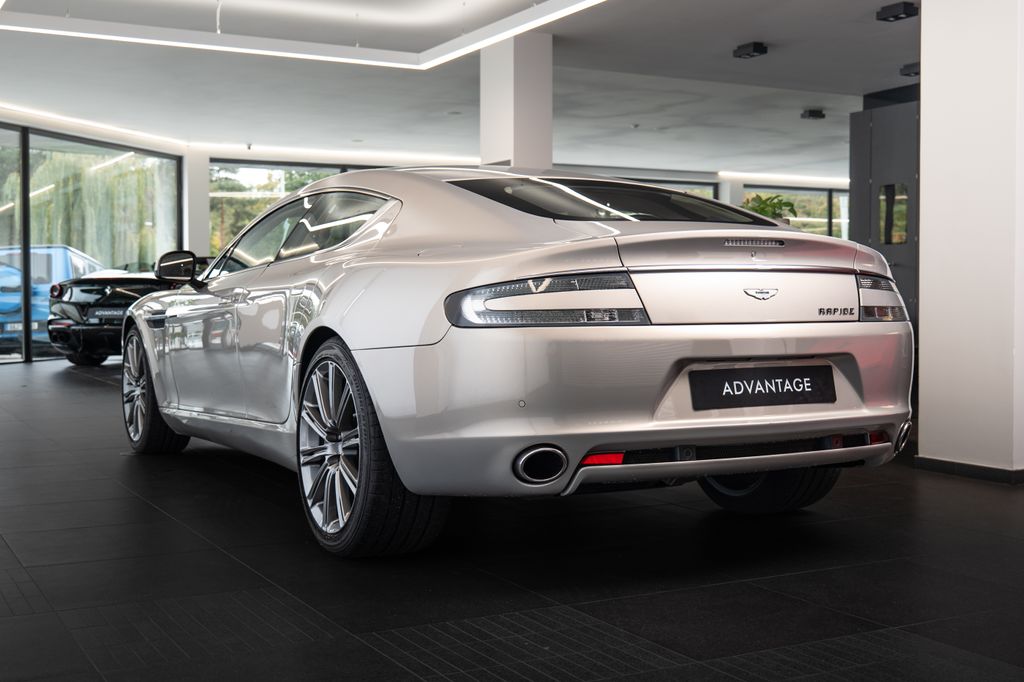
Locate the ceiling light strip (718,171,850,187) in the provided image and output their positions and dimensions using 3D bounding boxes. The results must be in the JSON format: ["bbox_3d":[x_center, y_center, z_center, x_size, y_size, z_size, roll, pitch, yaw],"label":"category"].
[{"bbox_3d":[5.406,-3.197,22.950,3.160,0.130,0.120,-1,2,-24],"label":"ceiling light strip"}]

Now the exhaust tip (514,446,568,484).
[{"bbox_3d":[0.069,0.327,3.069,0.130,0.105,0.100,-1,2,-19],"label":"exhaust tip"}]

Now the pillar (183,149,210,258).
[{"bbox_3d":[-5.066,-1.431,18.817,0.370,3.330,0.370,-1,2,-28],"label":"pillar"}]

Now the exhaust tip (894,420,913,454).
[{"bbox_3d":[1.252,0.309,3.762,0.150,0.100,0.120,-1,2,-30],"label":"exhaust tip"}]

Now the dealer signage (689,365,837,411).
[{"bbox_3d":[0.716,0.131,3.275,0.520,0.110,0.020,-1,-10,-29],"label":"dealer signage"}]

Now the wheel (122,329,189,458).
[{"bbox_3d":[-1.943,0.254,6.368,0.250,0.704,0.704,-1,2,-29],"label":"wheel"}]

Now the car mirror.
[{"bbox_3d":[-1.519,-0.329,5.249,0.205,0.155,0.150,-1,2,-30],"label":"car mirror"}]

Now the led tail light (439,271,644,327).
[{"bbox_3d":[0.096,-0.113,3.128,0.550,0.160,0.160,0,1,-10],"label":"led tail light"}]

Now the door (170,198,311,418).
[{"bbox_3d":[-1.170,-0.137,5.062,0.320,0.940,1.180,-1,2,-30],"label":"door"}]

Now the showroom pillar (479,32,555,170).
[{"bbox_3d":[0.032,-1.020,9.928,0.375,3.040,0.600,-1,2,-28],"label":"showroom pillar"}]

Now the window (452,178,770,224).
[{"bbox_3d":[0.332,-0.491,3.967,1.040,0.090,0.700,-1,19,-30],"label":"window"}]

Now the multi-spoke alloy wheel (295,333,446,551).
[{"bbox_3d":[-0.451,0.329,3.734,0.300,0.710,0.710,-1,2,-30],"label":"multi-spoke alloy wheel"}]

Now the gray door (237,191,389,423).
[{"bbox_3d":[-0.741,-0.144,4.260,0.330,0.880,0.920,-1,2,-29],"label":"gray door"}]

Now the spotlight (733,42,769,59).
[{"bbox_3d":[2.568,-3.115,12.500,0.190,0.125,0.320,-1,2,-30],"label":"spotlight"}]

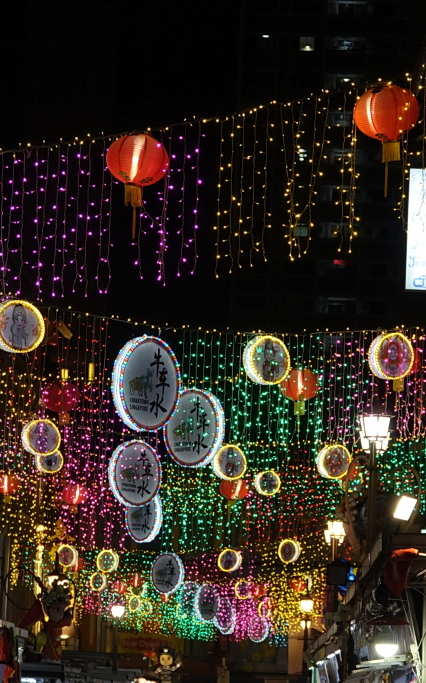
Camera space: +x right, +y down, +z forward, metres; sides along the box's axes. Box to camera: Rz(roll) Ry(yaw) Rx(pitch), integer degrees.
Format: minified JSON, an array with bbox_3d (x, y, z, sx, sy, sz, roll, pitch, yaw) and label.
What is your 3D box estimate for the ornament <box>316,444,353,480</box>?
[{"bbox_3d":[2.099,2.099,68.600,0.600,0.600,0.170,3,-6,-25],"label":"ornament"}]

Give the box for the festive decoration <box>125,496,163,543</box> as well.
[{"bbox_3d":[-0.996,2.538,57.500,0.105,0.800,0.800,5,-7,-40],"label":"festive decoration"}]

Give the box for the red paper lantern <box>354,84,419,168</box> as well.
[{"bbox_3d":[1.329,-1.671,30.300,0.500,0.590,0.500,0,-5,3],"label":"red paper lantern"}]

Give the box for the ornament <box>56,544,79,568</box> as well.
[{"bbox_3d":[-2.864,4.241,78.000,0.420,0.420,0.105,-3,-7,33],"label":"ornament"}]

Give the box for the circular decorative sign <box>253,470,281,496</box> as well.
[{"bbox_3d":[0.930,2.424,67.500,0.430,0.430,0.120,5,-6,-30],"label":"circular decorative sign"}]

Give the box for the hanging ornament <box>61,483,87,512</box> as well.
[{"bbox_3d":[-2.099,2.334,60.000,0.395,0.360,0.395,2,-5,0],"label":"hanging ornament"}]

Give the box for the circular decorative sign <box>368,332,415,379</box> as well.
[{"bbox_3d":[1.637,0.137,36.200,0.420,0.420,0.110,4,-6,-32],"label":"circular decorative sign"}]

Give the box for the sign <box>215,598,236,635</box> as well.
[{"bbox_3d":[0.385,8.833,127.000,0.140,1.120,1.120,4,-7,-38],"label":"sign"}]

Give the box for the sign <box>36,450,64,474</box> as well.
[{"bbox_3d":[-2.721,1.997,65.800,0.430,0.430,0.120,4,-5,-20],"label":"sign"}]

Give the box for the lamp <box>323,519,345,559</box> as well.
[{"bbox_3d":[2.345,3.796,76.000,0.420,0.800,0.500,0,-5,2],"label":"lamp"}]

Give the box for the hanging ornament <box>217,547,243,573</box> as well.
[{"bbox_3d":[0.451,5.821,105.000,0.600,0.600,0.170,-3,-6,31],"label":"hanging ornament"}]

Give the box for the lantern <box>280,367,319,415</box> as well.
[{"bbox_3d":[1.094,0.626,50.000,0.500,0.600,0.500,0,-5,1],"label":"lantern"}]

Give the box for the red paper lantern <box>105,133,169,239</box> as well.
[{"bbox_3d":[-0.666,-1.368,34.900,0.556,0.940,0.556,0,-6,0],"label":"red paper lantern"}]

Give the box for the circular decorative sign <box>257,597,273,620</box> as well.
[{"bbox_3d":[1.381,7.049,104.000,0.105,0.420,0.420,5,-7,-42],"label":"circular decorative sign"}]

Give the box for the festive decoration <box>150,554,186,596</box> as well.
[{"bbox_3d":[-1.095,5.714,97.300,1.000,1.000,0.160,-5,-8,44],"label":"festive decoration"}]

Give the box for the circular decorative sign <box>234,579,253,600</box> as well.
[{"bbox_3d":[0.887,7.227,115.000,0.540,0.540,0.150,-5,-7,40],"label":"circular decorative sign"}]

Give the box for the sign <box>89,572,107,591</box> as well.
[{"bbox_3d":[-2.739,5.766,95.000,0.430,0.430,0.120,-3,-7,42],"label":"sign"}]

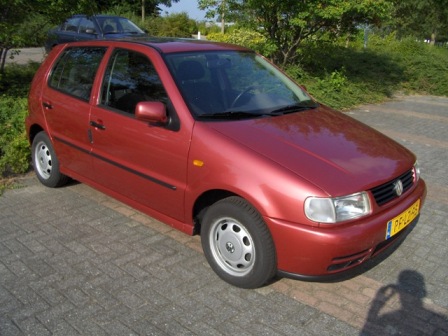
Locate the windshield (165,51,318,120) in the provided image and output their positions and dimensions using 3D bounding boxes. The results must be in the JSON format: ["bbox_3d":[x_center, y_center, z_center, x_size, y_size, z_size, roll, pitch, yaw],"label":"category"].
[{"bbox_3d":[0.146,-0.665,3.439,1.390,0.090,0.720,-16,60,-45],"label":"windshield"}]

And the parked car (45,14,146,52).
[{"bbox_3d":[-3.183,-3.412,12.371,4.350,1.420,1.700,16,22,36],"label":"parked car"}]

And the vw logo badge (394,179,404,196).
[{"bbox_3d":[1.068,0.126,2.772,0.020,0.110,0.110,5,15,43],"label":"vw logo badge"}]

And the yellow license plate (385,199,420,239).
[{"bbox_3d":[1.105,0.308,2.786,0.020,0.110,0.520,13,20,41],"label":"yellow license plate"}]

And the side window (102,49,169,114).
[{"bbox_3d":[-0.591,-0.598,3.188,0.820,0.440,0.050,18,2,40],"label":"side window"}]

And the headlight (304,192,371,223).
[{"bbox_3d":[0.623,0.217,2.469,0.420,0.160,0.200,-11,22,-36],"label":"headlight"}]

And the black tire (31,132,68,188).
[{"bbox_3d":[-1.675,-0.090,4.372,0.550,0.550,0.170,18,23,40],"label":"black tire"}]

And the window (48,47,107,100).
[{"bbox_3d":[-1.226,-0.800,3.740,0.710,0.430,0.045,18,2,40],"label":"window"}]

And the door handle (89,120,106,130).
[{"bbox_3d":[-0.957,-0.318,3.439,0.200,0.045,0.045,18,23,40],"label":"door handle"}]

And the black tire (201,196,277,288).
[{"bbox_3d":[0.098,0.470,2.843,0.550,0.550,0.170,18,23,40],"label":"black tire"}]

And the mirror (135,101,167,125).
[{"bbox_3d":[-0.458,-0.359,2.880,0.130,0.140,0.200,18,23,40],"label":"mirror"}]

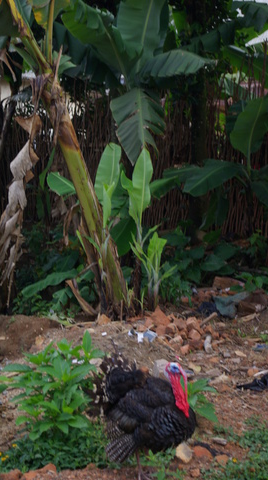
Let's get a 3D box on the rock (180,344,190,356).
[{"bbox_3d":[0.509,1.092,10.800,0.096,0.109,0.103,0,2,0],"label":"rock"}]

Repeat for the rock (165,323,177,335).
[{"bbox_3d":[0.371,0.899,11.100,0.118,0.112,0.116,0,2,0],"label":"rock"}]

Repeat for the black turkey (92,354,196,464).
[{"bbox_3d":[0.047,0.952,6.000,0.570,0.640,0.420,2,4,32],"label":"black turkey"}]

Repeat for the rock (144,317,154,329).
[{"bbox_3d":[0.142,0.758,10.050,0.100,0.105,0.090,0,3,0],"label":"rock"}]

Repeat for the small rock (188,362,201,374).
[{"bbox_3d":[0.548,1.164,9.900,0.105,0.100,0.103,0,2,0],"label":"small rock"}]

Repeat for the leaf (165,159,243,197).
[{"bbox_3d":[0.846,-0.760,13.300,0.920,0.462,0.450,0,2,0],"label":"leaf"}]

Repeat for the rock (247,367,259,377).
[{"bbox_3d":[0.943,1.046,8.700,0.098,0.078,0.085,0,3,0],"label":"rock"}]

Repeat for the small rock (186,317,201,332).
[{"bbox_3d":[0.542,0.769,9.950,0.128,0.135,0.120,0,3,0],"label":"small rock"}]

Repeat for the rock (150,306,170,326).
[{"bbox_3d":[0.245,0.707,10.100,0.178,0.175,0.140,0,3,0],"label":"rock"}]

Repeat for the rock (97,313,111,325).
[{"bbox_3d":[-0.312,0.804,11.200,0.139,0.113,0.127,0,2,0],"label":"rock"}]

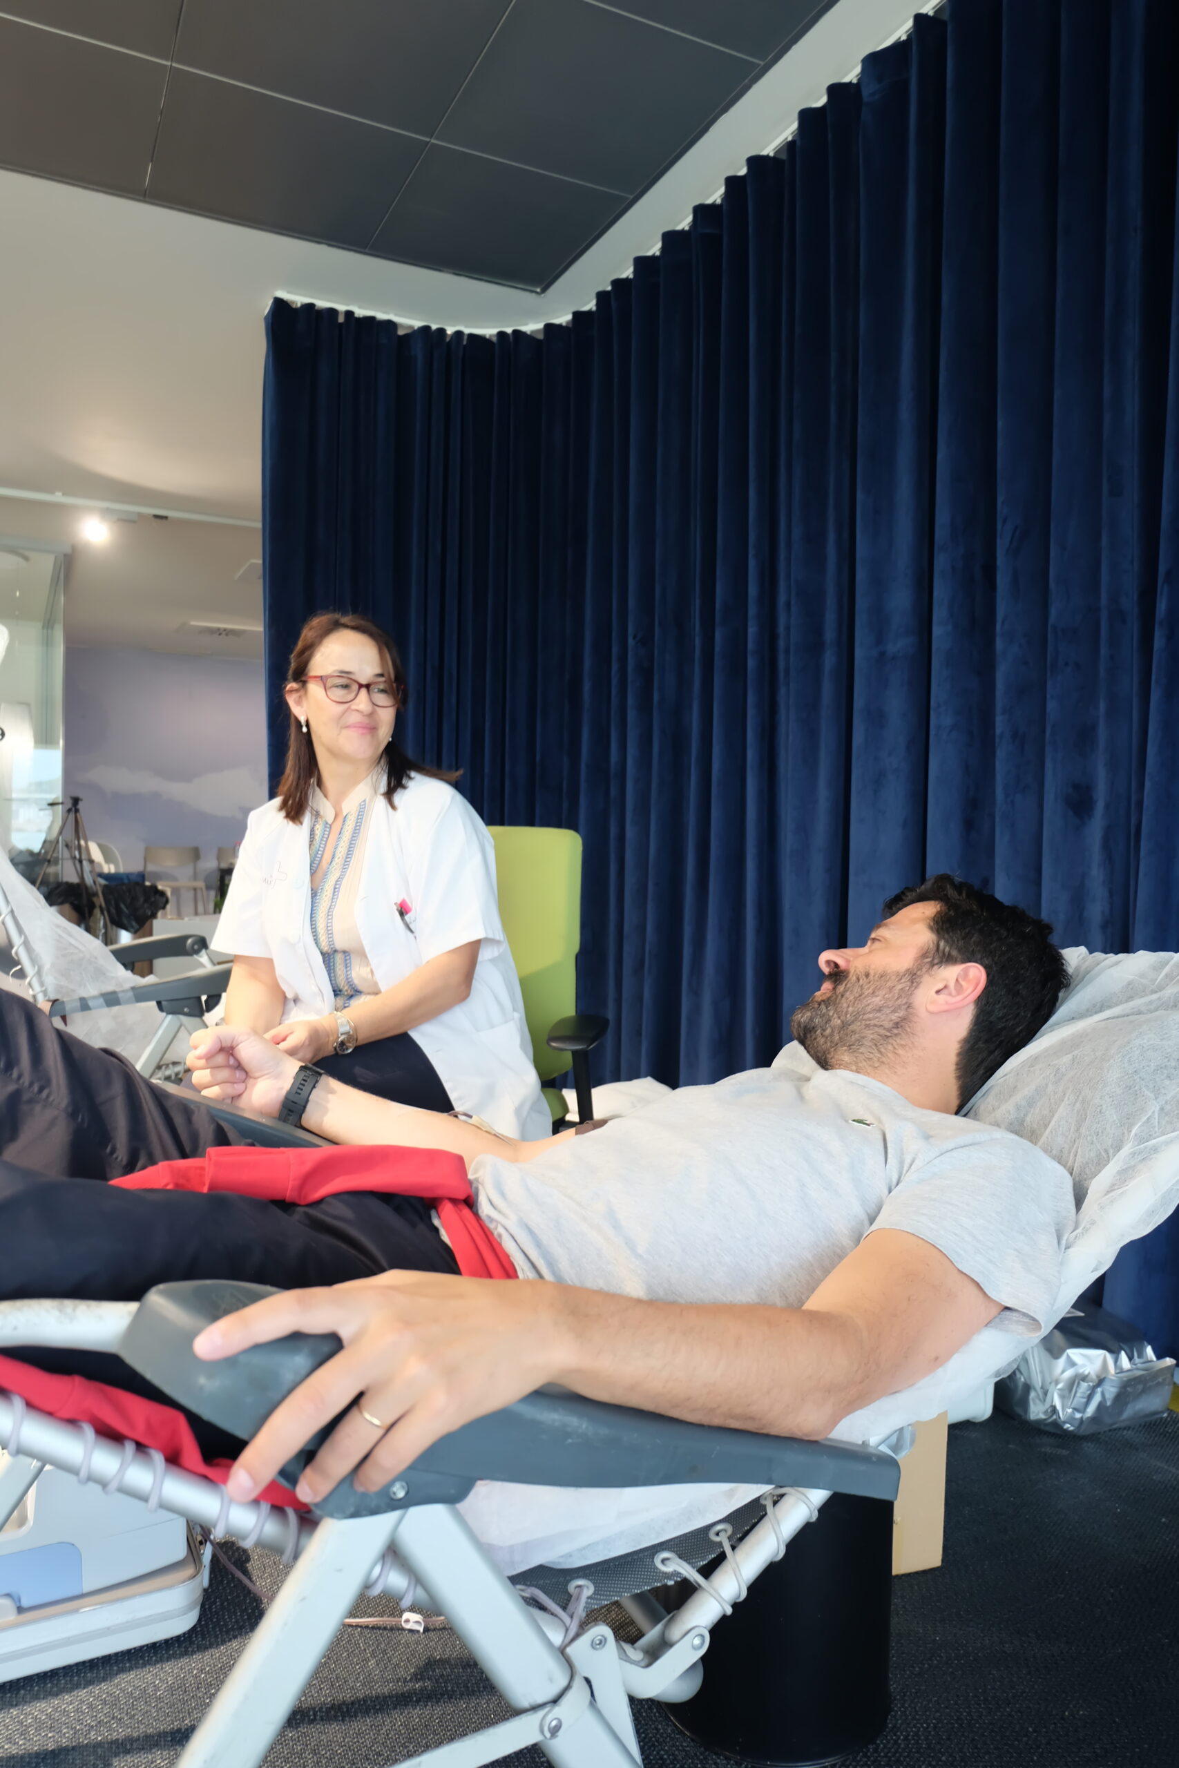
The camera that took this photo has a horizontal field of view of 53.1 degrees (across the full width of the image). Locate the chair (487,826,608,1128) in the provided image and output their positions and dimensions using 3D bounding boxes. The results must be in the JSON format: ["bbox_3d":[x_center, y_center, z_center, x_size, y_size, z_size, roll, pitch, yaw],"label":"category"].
[{"bbox_3d":[-0.270,0.360,2.040,0.630,0.930,0.640,2,2,18],"label":"chair"}]

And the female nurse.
[{"bbox_3d":[-0.325,0.195,1.820,0.550,1.275,0.760,2,2,18],"label":"female nurse"}]

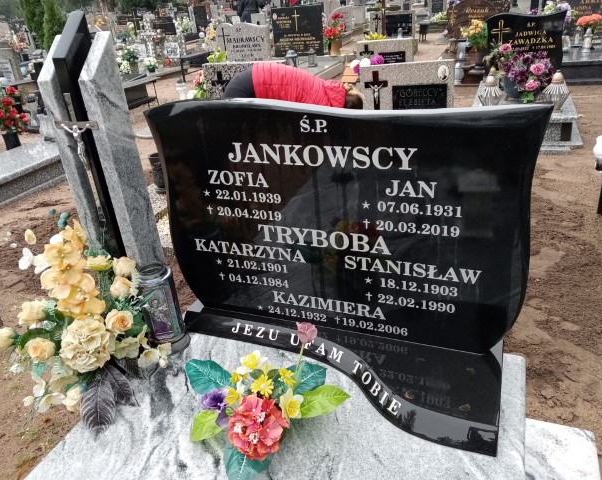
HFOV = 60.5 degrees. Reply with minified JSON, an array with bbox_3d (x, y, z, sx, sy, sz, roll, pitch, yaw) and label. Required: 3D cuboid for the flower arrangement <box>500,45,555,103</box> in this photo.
[{"bbox_3d":[2.061,-1.515,4.700,0.480,0.440,0.420,-5,27,0],"label":"flower arrangement"}]

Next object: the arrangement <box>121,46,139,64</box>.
[{"bbox_3d":[-2.921,-3.143,8.800,0.300,0.290,0.280,-5,27,0],"label":"arrangement"}]

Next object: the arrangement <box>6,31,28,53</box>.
[{"bbox_3d":[-5.488,-3.842,10.000,0.400,0.400,0.340,-5,27,0],"label":"arrangement"}]

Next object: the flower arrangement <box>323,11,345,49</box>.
[{"bbox_3d":[0.469,-3.021,7.450,0.310,0.500,0.280,-5,27,0],"label":"flower arrangement"}]

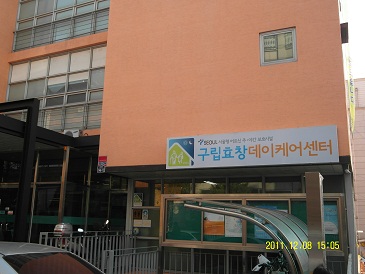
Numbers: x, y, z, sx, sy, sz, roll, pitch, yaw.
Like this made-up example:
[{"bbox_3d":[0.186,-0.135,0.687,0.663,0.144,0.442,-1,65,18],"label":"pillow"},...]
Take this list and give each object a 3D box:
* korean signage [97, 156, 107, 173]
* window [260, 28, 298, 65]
[{"bbox_3d":[-2.303,0.790,10.628,0.280,0.482,0.040,-4,-13,23],"label":"korean signage"},{"bbox_3d":[2.417,-2.251,9.332,0.915,0.893,0.100,-4,-13,23],"label":"window"}]

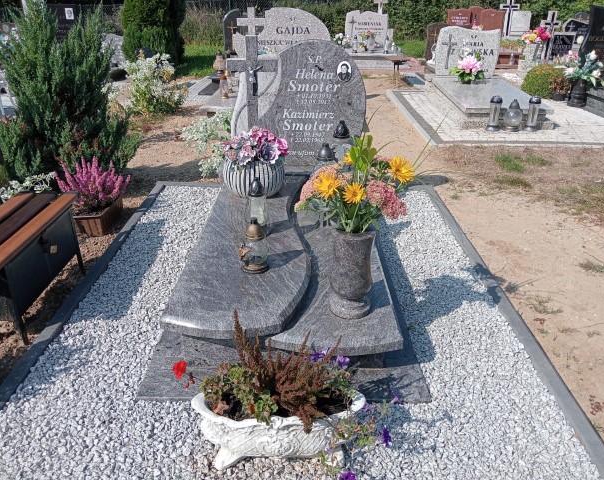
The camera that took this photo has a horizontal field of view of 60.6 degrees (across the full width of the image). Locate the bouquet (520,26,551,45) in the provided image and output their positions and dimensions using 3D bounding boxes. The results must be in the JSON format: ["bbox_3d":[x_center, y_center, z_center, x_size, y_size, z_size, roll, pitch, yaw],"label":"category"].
[{"bbox_3d":[4.076,-3.556,9.017,0.504,0.312,0.363,0,25,0],"label":"bouquet"}]

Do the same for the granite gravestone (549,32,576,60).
[{"bbox_3d":[4.995,-3.638,9.867,0.464,0.554,0.121,0,25,0],"label":"granite gravestone"}]

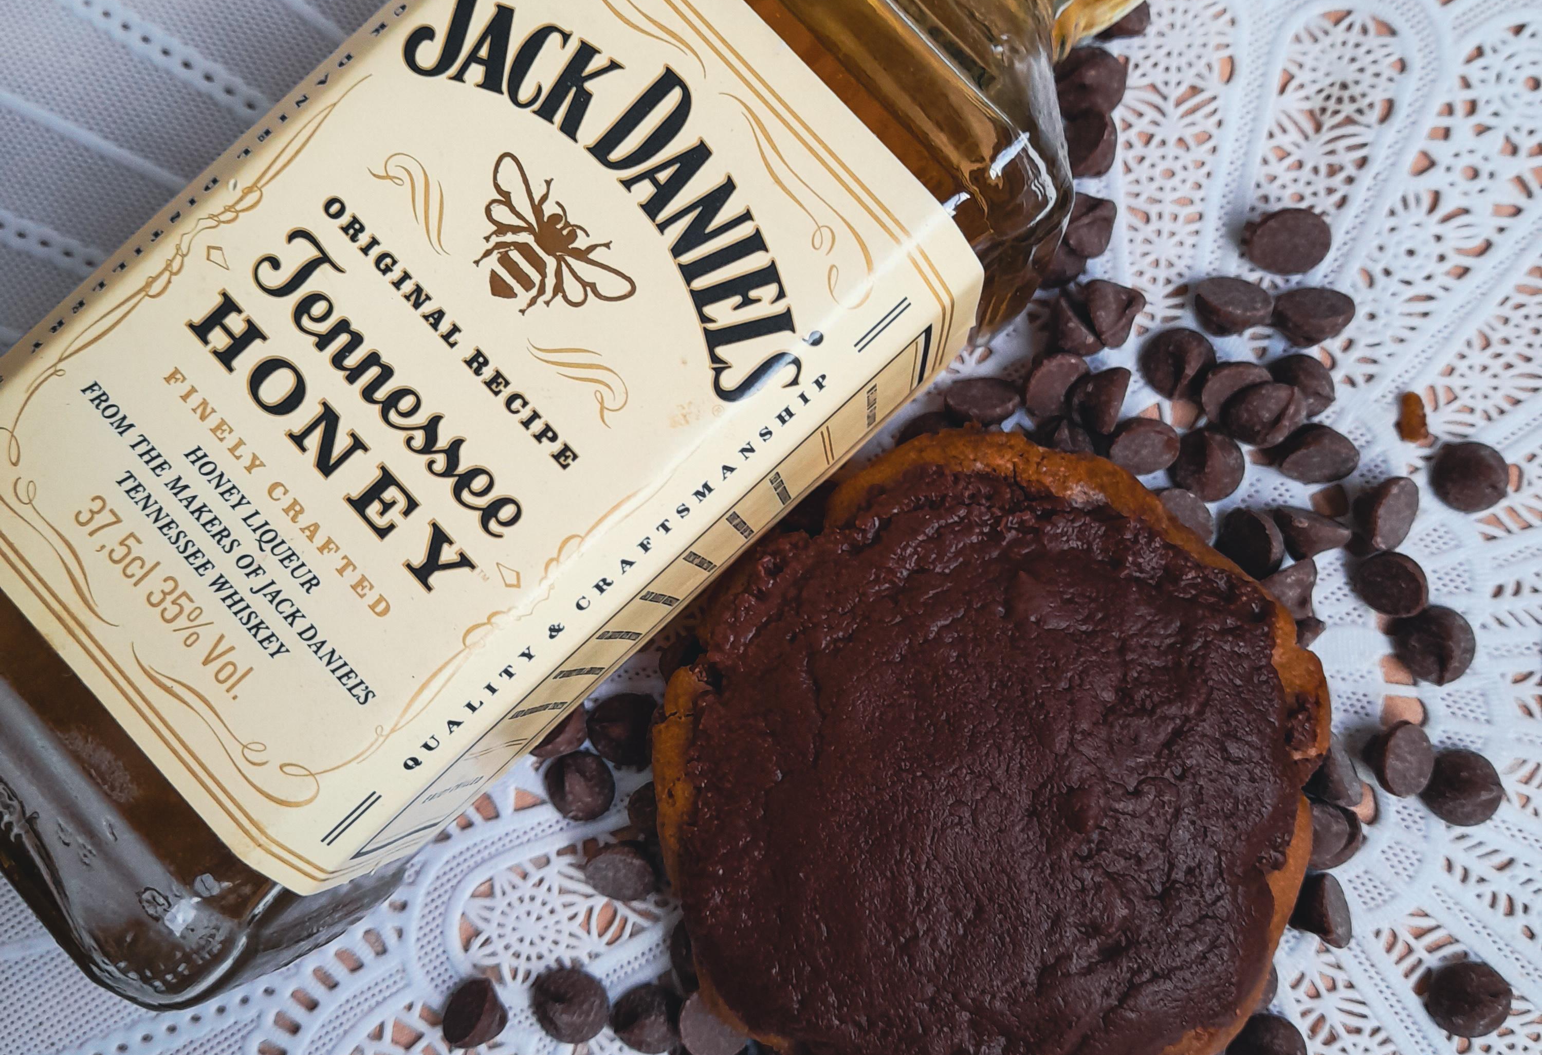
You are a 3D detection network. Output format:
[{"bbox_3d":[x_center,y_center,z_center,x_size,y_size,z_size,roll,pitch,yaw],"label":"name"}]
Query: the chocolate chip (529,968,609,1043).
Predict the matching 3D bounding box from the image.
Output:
[{"bbox_3d":[-0.028,0.065,0.200,0.010,0.007,0.010,0,86,2],"label":"chocolate chip"}]

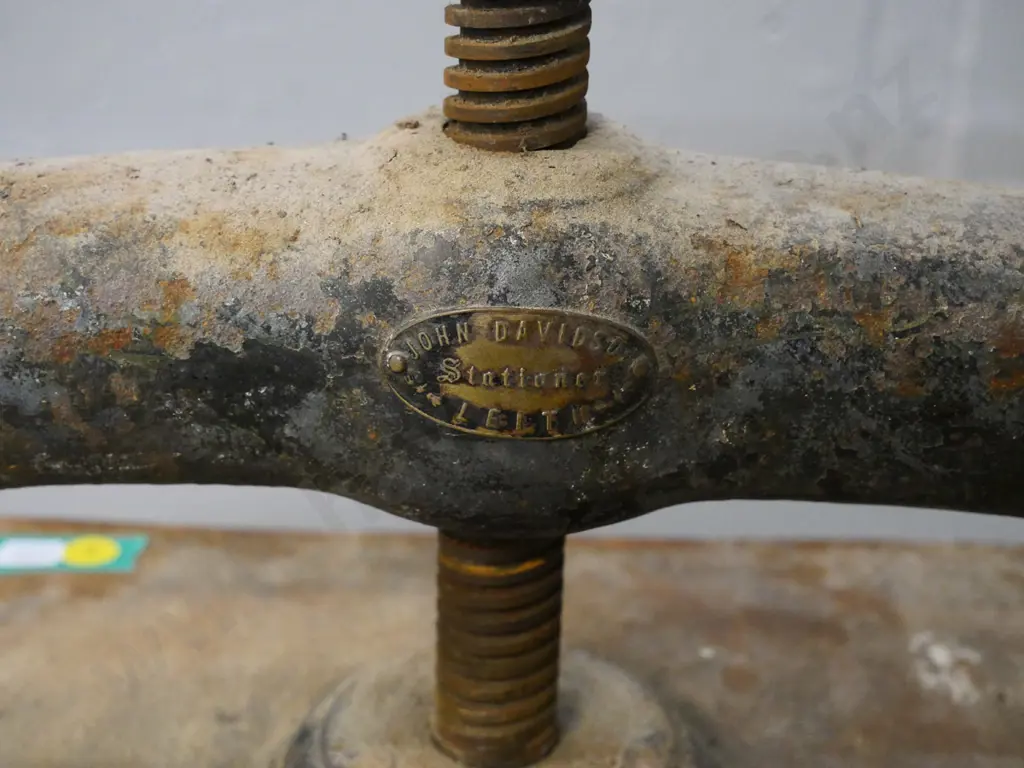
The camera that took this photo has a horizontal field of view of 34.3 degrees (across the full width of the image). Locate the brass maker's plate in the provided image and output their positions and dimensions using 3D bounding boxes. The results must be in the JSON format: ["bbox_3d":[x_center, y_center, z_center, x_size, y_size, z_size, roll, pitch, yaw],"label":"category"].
[{"bbox_3d":[0.002,-0.003,0.385,0.064,0.032,0.007,2,18,0],"label":"brass maker's plate"}]

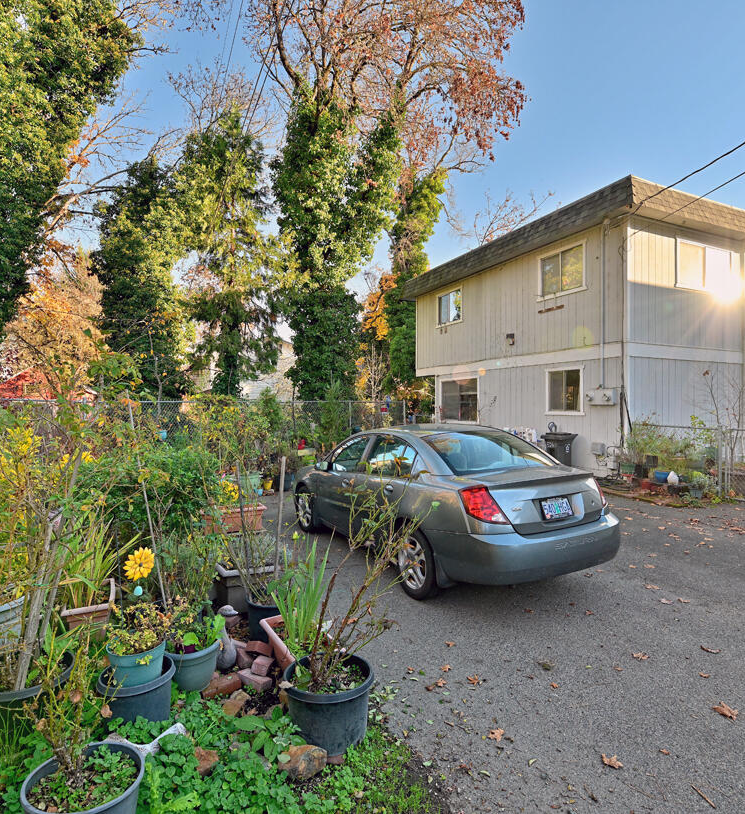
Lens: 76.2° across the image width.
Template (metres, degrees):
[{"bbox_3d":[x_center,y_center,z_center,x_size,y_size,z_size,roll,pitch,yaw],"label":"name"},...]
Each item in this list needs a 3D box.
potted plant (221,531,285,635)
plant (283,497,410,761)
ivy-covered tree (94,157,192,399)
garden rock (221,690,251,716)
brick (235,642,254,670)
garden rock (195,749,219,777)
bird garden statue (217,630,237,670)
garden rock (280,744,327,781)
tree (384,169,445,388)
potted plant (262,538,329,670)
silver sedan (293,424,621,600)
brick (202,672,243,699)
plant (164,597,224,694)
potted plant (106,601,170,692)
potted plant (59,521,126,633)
[{"bbox_3d":[-0.852,1.255,3.400,0.420,0.740,0.400,0,0,-14],"label":"potted plant"},{"bbox_3d":[-0.130,0.977,2.200,0.580,1.080,0.500,0,0,0],"label":"plant"},{"bbox_3d":[-7.200,-3.192,15.000,3.100,9.400,3.100,0,0,0],"label":"ivy-covered tree"},{"bbox_3d":[-0.733,1.591,2.560,0.140,0.085,0.115,0,0,-27],"label":"garden rock"},{"bbox_3d":[-0.797,1.568,2.990,0.090,0.068,0.195,0,1,-29],"label":"brick"},{"bbox_3d":[-0.710,1.508,2.030,0.105,0.085,0.100,0,0,0],"label":"garden rock"},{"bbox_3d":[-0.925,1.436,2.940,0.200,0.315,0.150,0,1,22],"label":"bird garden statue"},{"bbox_3d":[-0.293,1.503,2.020,0.200,0.110,0.150,0,0,0],"label":"garden rock"},{"bbox_3d":[1.860,-4.478,21.000,2.600,12.100,2.600,0,0,0],"label":"tree"},{"bbox_3d":[-0.450,1.108,2.750,0.290,0.760,0.560,0,0,-30],"label":"potted plant"},{"bbox_3d":[0.455,0.935,5.600,1.720,1.450,4.660,0,-1,-28],"label":"silver sedan"},{"bbox_3d":[-0.854,1.567,2.653,0.205,0.060,0.090,0,1,-33],"label":"brick"},{"bbox_3d":[-0.967,1.249,2.580,0.320,0.470,0.320,0,0,0],"label":"plant"},{"bbox_3d":[-1.250,1.250,2.520,0.320,0.410,0.320,0,0,-26],"label":"potted plant"},{"bbox_3d":[-2.090,1.240,3.540,0.410,0.760,0.460,0,0,-25],"label":"potted plant"}]

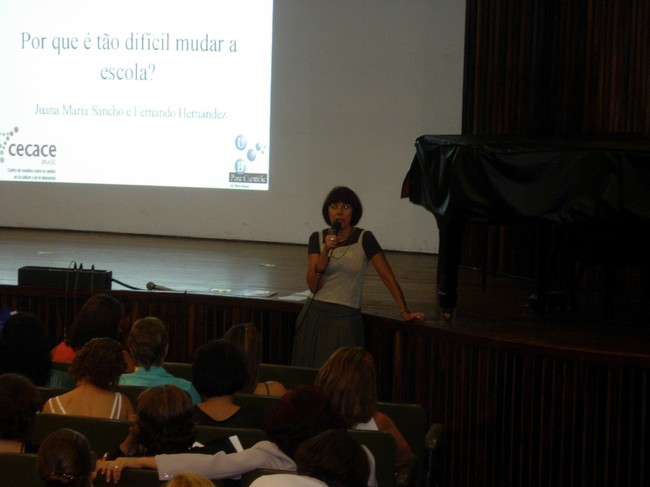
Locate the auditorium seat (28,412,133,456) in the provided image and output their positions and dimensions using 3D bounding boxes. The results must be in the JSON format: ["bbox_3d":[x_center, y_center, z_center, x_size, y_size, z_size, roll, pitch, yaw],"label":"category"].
[{"bbox_3d":[-0.983,1.165,9.420,0.540,0.870,0.600,3,5,14],"label":"auditorium seat"}]

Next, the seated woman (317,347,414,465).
[{"bbox_3d":[0.114,1.037,9.434,0.500,1.200,0.750,2,5,2],"label":"seated woman"}]

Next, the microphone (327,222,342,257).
[{"bbox_3d":[0.053,-0.026,12.070,0.052,0.190,0.052,12,-9,0],"label":"microphone"}]

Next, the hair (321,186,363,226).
[{"bbox_3d":[0.102,-0.213,12.200,0.225,0.230,0.225,2,5,8],"label":"hair"}]

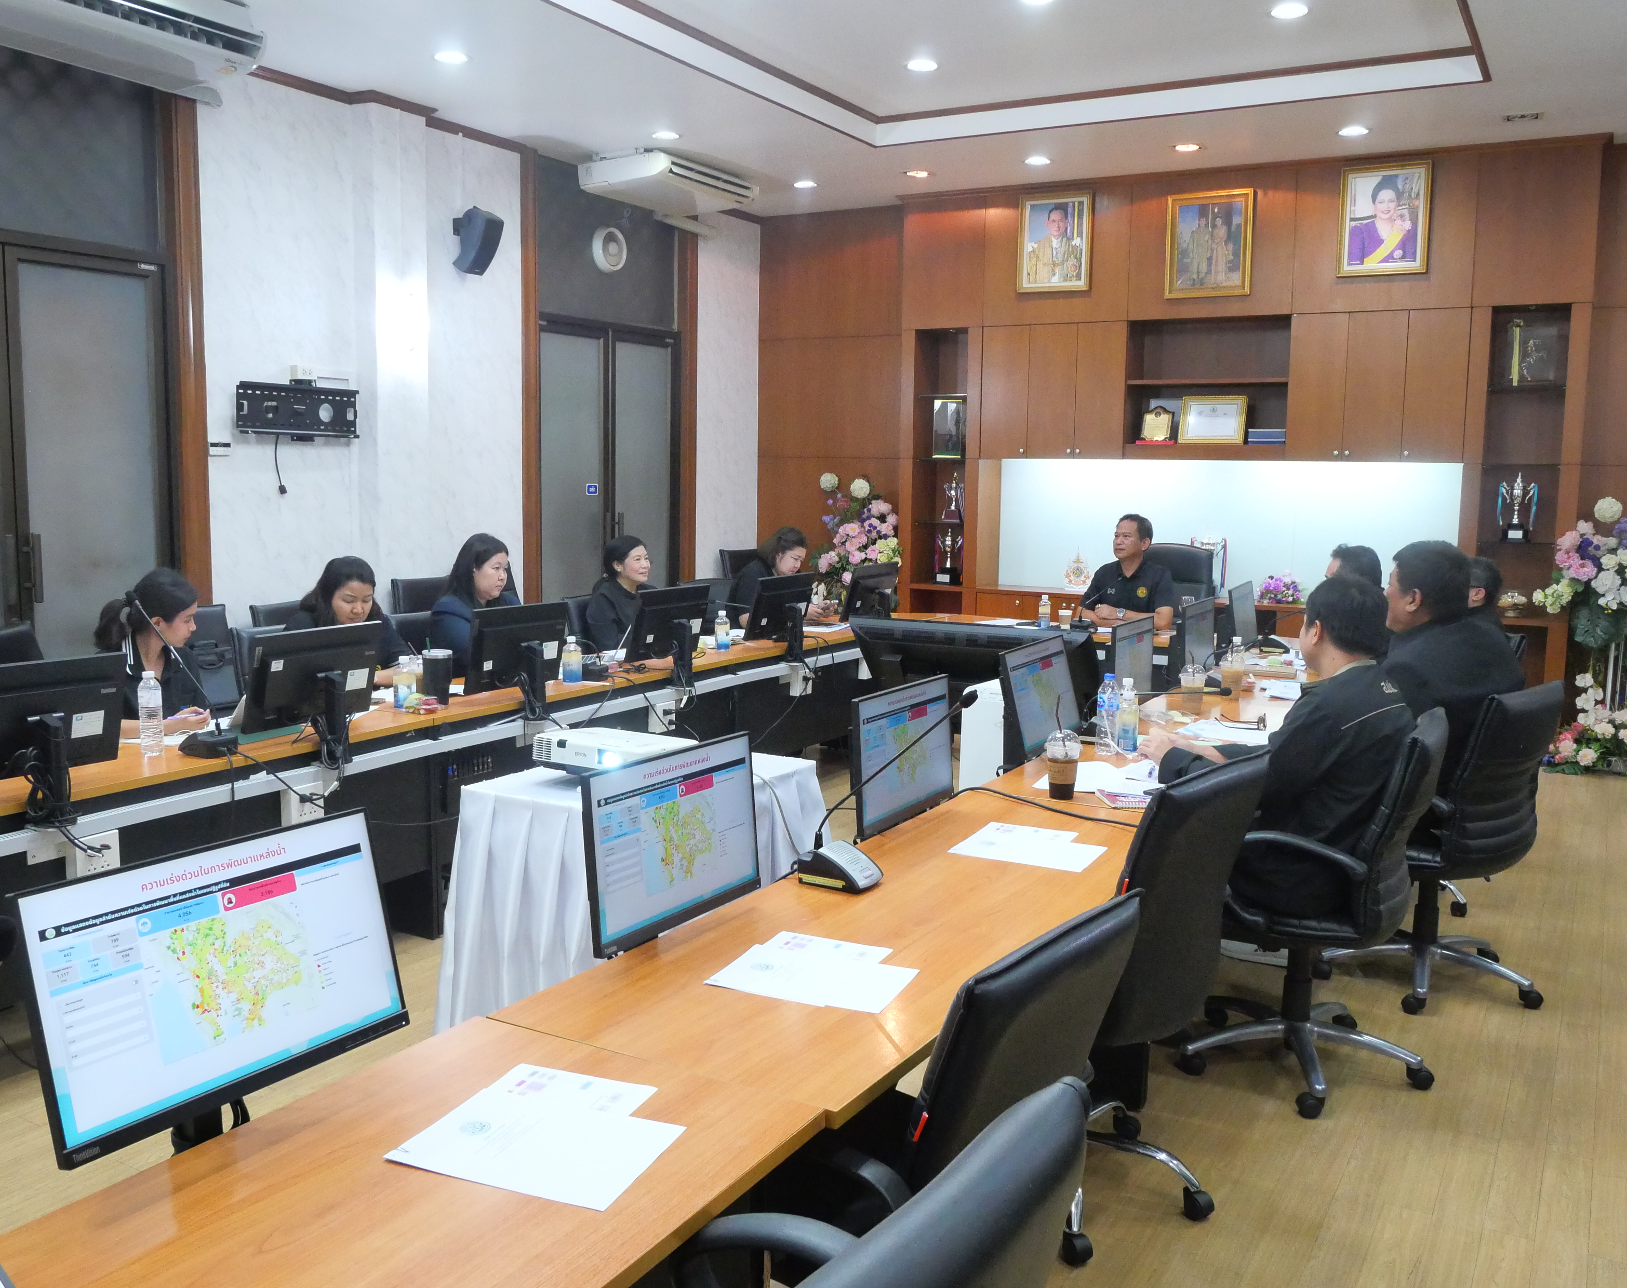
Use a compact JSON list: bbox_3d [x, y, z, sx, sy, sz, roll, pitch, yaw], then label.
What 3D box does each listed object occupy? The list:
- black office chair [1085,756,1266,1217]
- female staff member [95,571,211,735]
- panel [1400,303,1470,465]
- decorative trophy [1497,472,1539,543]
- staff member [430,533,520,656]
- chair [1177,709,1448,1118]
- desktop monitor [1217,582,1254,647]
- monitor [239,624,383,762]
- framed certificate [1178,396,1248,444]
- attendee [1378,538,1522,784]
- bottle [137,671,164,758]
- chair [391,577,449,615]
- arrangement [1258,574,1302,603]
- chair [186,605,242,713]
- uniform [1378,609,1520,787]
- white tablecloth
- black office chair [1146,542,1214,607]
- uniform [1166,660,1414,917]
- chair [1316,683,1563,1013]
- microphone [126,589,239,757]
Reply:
[{"bbox_3d":[0.570,0.712,2.850,0.660,0.970,0.600,8,10,43],"label":"black office chair"},{"bbox_3d":[-2.028,0.392,4.247,0.750,1.270,0.500,3,7,17],"label":"female staff member"},{"bbox_3d":[3.866,-1.597,7.981,0.355,0.920,0.030,5,8,29],"label":"panel"},{"bbox_3d":[4.343,-0.842,7.932,0.210,0.440,0.150,5,8,29],"label":"decorative trophy"},{"bbox_3d":[-1.260,0.174,5.562,0.718,1.301,0.518,4,8,22],"label":"staff member"},{"bbox_3d":[1.370,0.679,3.482,0.630,0.970,0.640,5,8,32],"label":"chair"},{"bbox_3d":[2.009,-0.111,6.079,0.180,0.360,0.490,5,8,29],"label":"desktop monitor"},{"bbox_3d":[-1.474,0.157,3.897,0.170,0.410,0.490,4,8,26],"label":"monitor"},{"bbox_3d":[2.720,-1.518,8.738,0.423,0.313,0.040,4,7,26],"label":"framed certificate"},{"bbox_3d":[1.889,0.393,4.215,0.800,1.380,0.550,5,8,32],"label":"attendee"},{"bbox_3d":[-1.891,0.198,3.657,0.067,0.237,0.067,6,9,32],"label":"bottle"},{"bbox_3d":[-1.836,0.152,6.807,0.658,0.987,0.598,6,9,32],"label":"chair"},{"bbox_3d":[3.096,-0.376,8.539,0.289,0.199,0.209,6,9,32],"label":"arrangement"},{"bbox_3d":[-2.588,0.355,5.601,0.640,0.990,0.600,5,8,28],"label":"chair"},{"bbox_3d":[1.931,0.234,4.040,0.500,0.640,0.420,-6,10,-43],"label":"uniform"},{"bbox_3d":[-0.486,0.738,3.690,0.650,0.750,0.920,5,8,33],"label":"white tablecloth"},{"bbox_3d":[2.271,0.044,7.918,0.660,1.210,0.700,5,8,30],"label":"black office chair"},{"bbox_3d":[1.316,0.383,3.541,0.600,0.660,0.500,5,8,32],"label":"uniform"},{"bbox_3d":[1.977,0.598,4.069,0.618,0.997,0.658,-5,10,-36],"label":"chair"},{"bbox_3d":[-1.900,0.091,3.836,0.380,0.450,0.130,5,8,28],"label":"microphone"}]

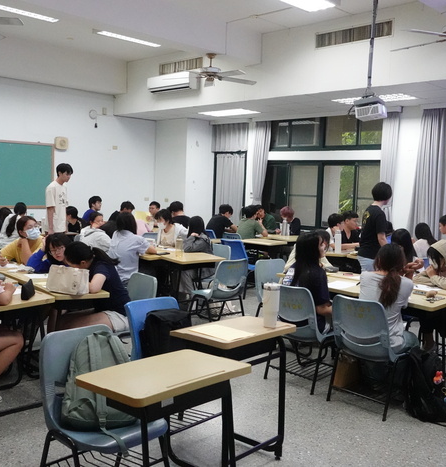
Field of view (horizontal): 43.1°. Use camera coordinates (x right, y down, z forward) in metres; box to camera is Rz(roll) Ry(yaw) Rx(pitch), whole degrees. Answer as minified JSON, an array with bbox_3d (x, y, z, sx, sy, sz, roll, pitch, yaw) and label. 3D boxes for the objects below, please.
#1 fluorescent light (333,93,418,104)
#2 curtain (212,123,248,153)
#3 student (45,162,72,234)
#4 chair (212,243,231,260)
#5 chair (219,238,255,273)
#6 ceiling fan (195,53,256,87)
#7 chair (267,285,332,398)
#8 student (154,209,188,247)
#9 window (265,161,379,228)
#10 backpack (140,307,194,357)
[{"bbox_3d":[2.218,-1.966,8.216,0.600,0.070,1.200,-3,7,-44],"label":"fluorescent light"},{"bbox_3d":[0.093,-1.854,10.918,0.100,0.563,1.015,-3,7,-44],"label":"curtain"},{"bbox_3d":[-2.145,-0.049,7.431,0.280,1.738,0.430,4,5,21],"label":"student"},{"bbox_3d":[-0.243,0.535,7.109,0.530,0.790,0.470,-3,7,-45],"label":"chair"},{"bbox_3d":[0.268,0.479,7.610,0.540,0.795,0.480,-3,7,-45],"label":"chair"},{"bbox_3d":[-0.170,-2.331,7.969,1.380,0.410,1.380,-3,7,-44],"label":"ceiling fan"},{"bbox_3d":[0.702,0.791,4.547,0.530,0.790,0.480,-3,7,-45],"label":"chair"},{"bbox_3d":[-0.716,0.292,7.329,0.750,1.200,0.480,-3,7,-45],"label":"student"},{"bbox_3d":[1.739,-0.699,10.301,0.100,1.250,2.600,-3,7,-45],"label":"window"},{"bbox_3d":[-0.306,0.633,3.403,0.300,0.360,0.240,-3,7,-44],"label":"backpack"}]

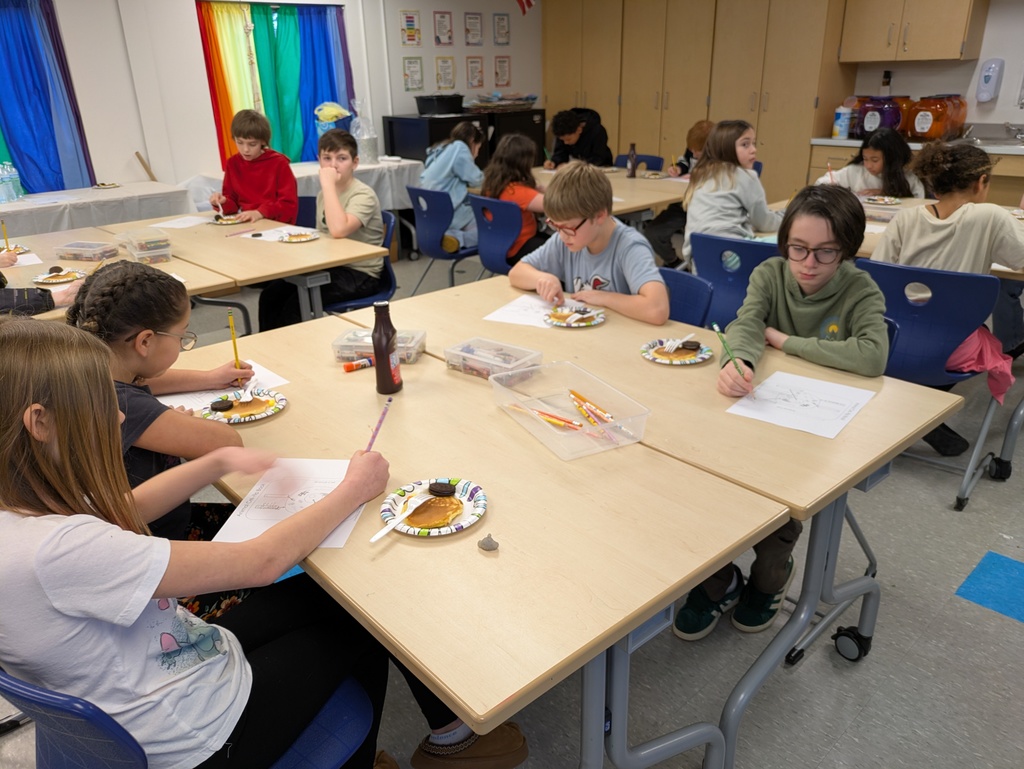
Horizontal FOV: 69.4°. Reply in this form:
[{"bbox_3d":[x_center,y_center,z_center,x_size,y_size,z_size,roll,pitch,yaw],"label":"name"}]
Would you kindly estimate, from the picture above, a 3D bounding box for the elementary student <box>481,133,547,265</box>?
[{"bbox_3d":[0.155,-0.795,4.035,0.680,1.110,0.460,-18,28,-34],"label":"elementary student"}]

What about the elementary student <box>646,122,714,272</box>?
[{"bbox_3d":[1.264,-1.242,5.028,0.660,1.060,0.460,-19,28,-37],"label":"elementary student"}]

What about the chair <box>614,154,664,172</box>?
[{"bbox_3d":[0.776,-1.236,5.417,0.500,0.810,0.450,-20,29,-36],"label":"chair"}]

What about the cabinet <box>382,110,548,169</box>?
[{"bbox_3d":[-0.395,-1.917,6.812,0.660,1.070,1.360,20,31,41],"label":"cabinet"}]

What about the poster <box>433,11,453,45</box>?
[{"bbox_3d":[-0.618,-3.206,6.670,0.010,0.276,0.213,20,31,41],"label":"poster"}]

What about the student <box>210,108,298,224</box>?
[{"bbox_3d":[-1.195,-0.744,3.827,0.500,1.240,0.620,7,24,18],"label":"student"}]

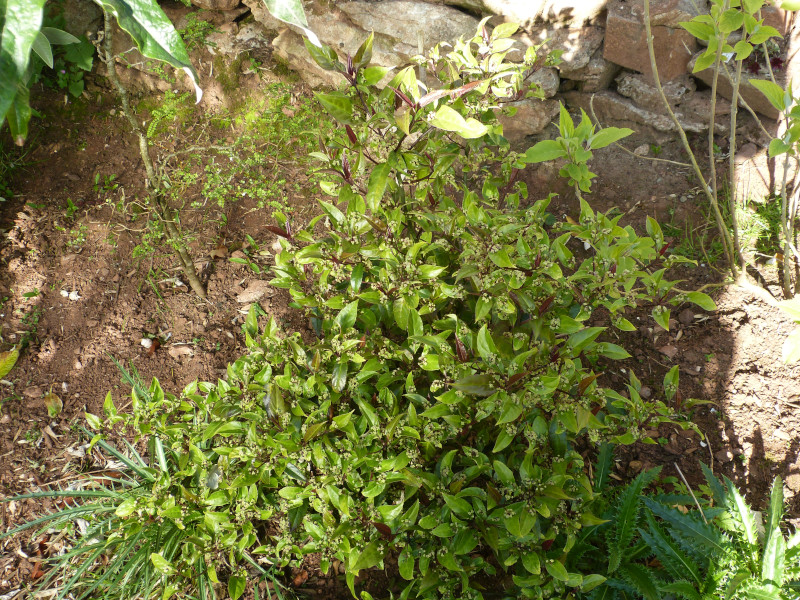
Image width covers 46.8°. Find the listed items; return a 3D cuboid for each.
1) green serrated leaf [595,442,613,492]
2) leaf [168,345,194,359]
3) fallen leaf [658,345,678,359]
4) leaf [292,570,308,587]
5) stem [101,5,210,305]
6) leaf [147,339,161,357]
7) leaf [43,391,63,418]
[{"bbox_3d":[0.400,0.329,1.818,0.037,0.050,0.100,0,39,0],"label":"green serrated leaf"},{"bbox_3d":[-0.507,0.119,2.144,0.056,0.015,0.037,0,39,0],"label":"leaf"},{"bbox_3d":[0.623,0.119,2.144,0.045,0.015,0.038,0,39,0],"label":"fallen leaf"},{"bbox_3d":[-0.179,0.502,1.668,0.018,0.013,0.030,26,46,29],"label":"leaf"},{"bbox_3d":[-0.539,-0.291,2.081,0.120,0.710,0.120,0,39,0],"label":"stem"},{"bbox_3d":[-0.573,0.111,2.152,0.022,0.018,0.045,7,40,9],"label":"leaf"},{"bbox_3d":[-0.755,0.227,2.011,0.042,0.016,0.068,-11,40,-14],"label":"leaf"}]

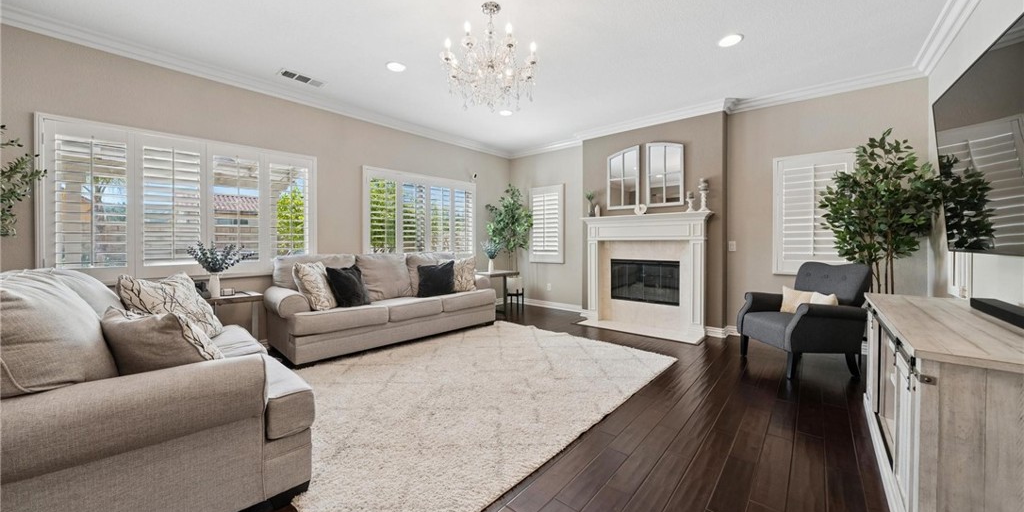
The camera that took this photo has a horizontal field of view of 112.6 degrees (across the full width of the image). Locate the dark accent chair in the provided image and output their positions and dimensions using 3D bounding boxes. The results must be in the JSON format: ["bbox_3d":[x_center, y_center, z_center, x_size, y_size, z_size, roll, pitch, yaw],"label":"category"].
[{"bbox_3d":[2.488,0.519,2.924,0.724,0.882,0.653,0,1,-4],"label":"dark accent chair"}]

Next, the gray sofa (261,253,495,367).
[{"bbox_3d":[-1.434,0.458,4.163,1.081,0.949,2.519,1,2,42],"label":"gray sofa"}]

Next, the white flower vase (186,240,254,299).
[{"bbox_3d":[-2.568,0.115,2.988,0.408,0.490,0.449,1,2,42],"label":"white flower vase"}]

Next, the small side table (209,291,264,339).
[{"bbox_3d":[-2.574,0.655,2.997,0.449,0.602,0.541,1,2,42],"label":"small side table"}]

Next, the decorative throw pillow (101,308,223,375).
[{"bbox_3d":[-1.480,0.361,1.460,0.459,0.408,0.163,0,34,18],"label":"decorative throw pillow"}]

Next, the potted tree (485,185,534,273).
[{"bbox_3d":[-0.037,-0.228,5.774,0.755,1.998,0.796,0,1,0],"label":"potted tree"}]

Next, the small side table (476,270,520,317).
[{"bbox_3d":[-0.282,0.593,5.517,0.449,0.622,0.653,1,2,42],"label":"small side table"}]

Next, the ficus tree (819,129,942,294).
[{"bbox_3d":[3.154,-0.060,2.926,0.734,2.040,0.734,1,2,42],"label":"ficus tree"}]

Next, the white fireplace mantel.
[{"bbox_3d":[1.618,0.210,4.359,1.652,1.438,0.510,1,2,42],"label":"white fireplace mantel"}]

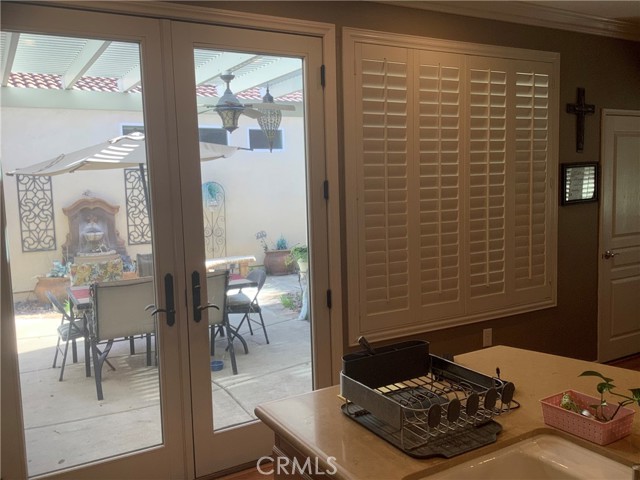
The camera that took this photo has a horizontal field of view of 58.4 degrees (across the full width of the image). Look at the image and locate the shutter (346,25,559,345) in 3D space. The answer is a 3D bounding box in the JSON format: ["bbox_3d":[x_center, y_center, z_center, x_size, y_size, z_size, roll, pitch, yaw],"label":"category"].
[{"bbox_3d":[0.987,-0.362,3.921,1.900,1.900,0.070,-5,7,-29],"label":"shutter"}]

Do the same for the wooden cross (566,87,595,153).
[{"bbox_3d":[2.022,-0.922,4.442,0.330,0.490,0.030,-5,7,-29],"label":"wooden cross"}]

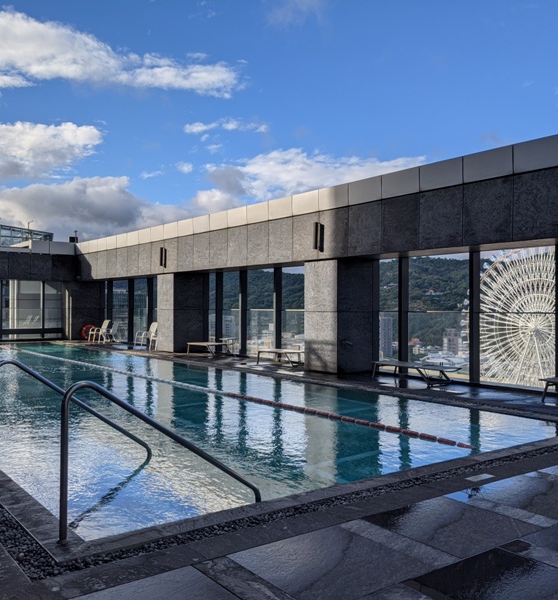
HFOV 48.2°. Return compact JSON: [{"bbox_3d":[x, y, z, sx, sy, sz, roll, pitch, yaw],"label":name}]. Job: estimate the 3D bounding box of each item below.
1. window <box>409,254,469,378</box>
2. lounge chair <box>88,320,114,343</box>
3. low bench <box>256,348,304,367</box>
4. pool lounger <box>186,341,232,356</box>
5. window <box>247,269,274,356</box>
[{"bbox_3d":[3.454,0.351,13.217,0.100,2.620,1.700,1,-1,-37],"label":"window"},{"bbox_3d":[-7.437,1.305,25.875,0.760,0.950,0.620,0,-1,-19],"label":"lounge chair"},{"bbox_3d":[0.199,1.495,15.794,0.706,0.360,1.882,1,-1,-37],"label":"low bench"},{"bbox_3d":[-2.076,1.528,19.059,0.706,0.360,1.926,1,-1,-37],"label":"pool lounger"},{"bbox_3d":[-0.472,0.375,18.074,0.118,2.565,1.521,1,-1,-37],"label":"window"}]

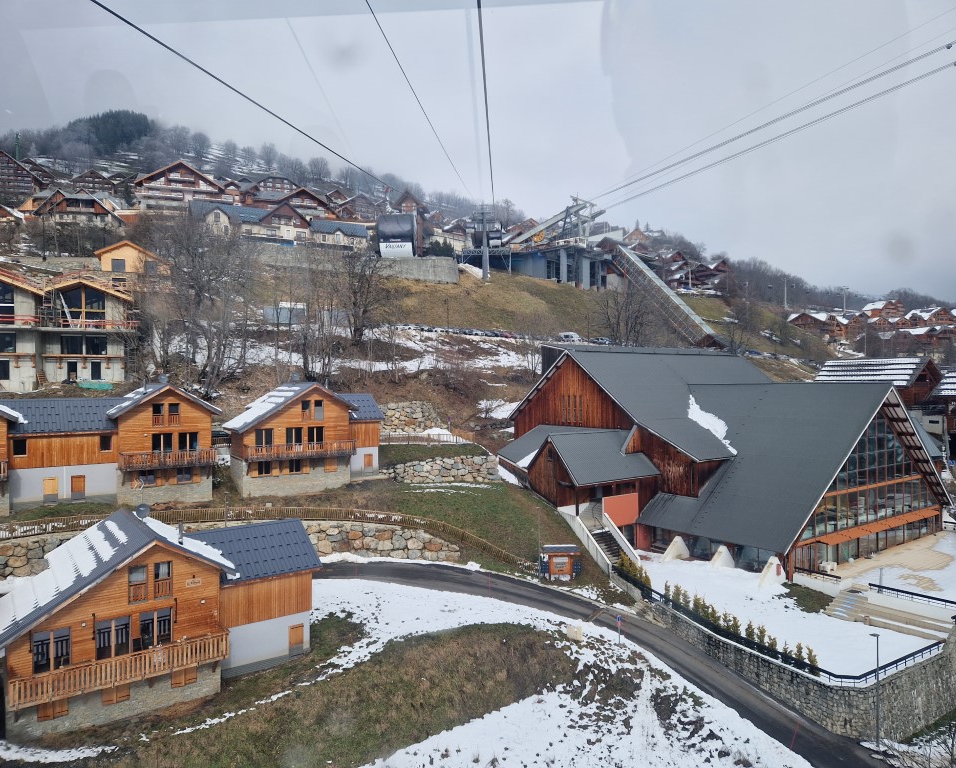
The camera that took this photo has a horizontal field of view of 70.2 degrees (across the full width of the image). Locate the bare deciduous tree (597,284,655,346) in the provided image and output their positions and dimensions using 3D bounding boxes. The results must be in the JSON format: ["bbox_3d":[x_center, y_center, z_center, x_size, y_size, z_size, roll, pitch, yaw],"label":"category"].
[{"bbox_3d":[28.182,-12.897,130.000,10.900,12.000,10.000,0,0,0],"label":"bare deciduous tree"}]

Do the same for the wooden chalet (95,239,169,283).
[{"bbox_3d":[-52.936,-17.961,105.450,10.600,7.200,9.800,0,0,-22],"label":"wooden chalet"}]

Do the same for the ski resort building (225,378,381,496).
[{"bbox_3d":[-15.798,4.696,63.334,13.631,9.308,9.950,0,0,-29],"label":"ski resort building"}]

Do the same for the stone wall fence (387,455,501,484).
[{"bbox_3d":[-3.433,7.995,64.000,10.900,2.700,1.000,0,0,-10],"label":"stone wall fence"}]

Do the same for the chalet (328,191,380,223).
[{"bbox_3d":[-42.850,-61.389,238.000,16.000,11.500,13.000,0,0,-36],"label":"chalet"}]

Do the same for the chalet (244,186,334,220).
[{"bbox_3d":[-57.014,-54.262,208.000,24.000,12.000,15.000,0,0,-34],"label":"chalet"}]

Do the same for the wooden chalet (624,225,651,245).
[{"bbox_3d":[61.226,-56.027,262.000,10.900,8.500,10.500,0,0,-15],"label":"wooden chalet"}]

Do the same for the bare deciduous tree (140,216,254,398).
[{"bbox_3d":[-32.863,-9.465,80.000,13.600,21.000,12.000,0,0,0],"label":"bare deciduous tree"}]

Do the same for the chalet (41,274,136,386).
[{"bbox_3d":[-45.319,-5.976,80.980,9.900,12.100,11.000,0,0,-20],"label":"chalet"}]

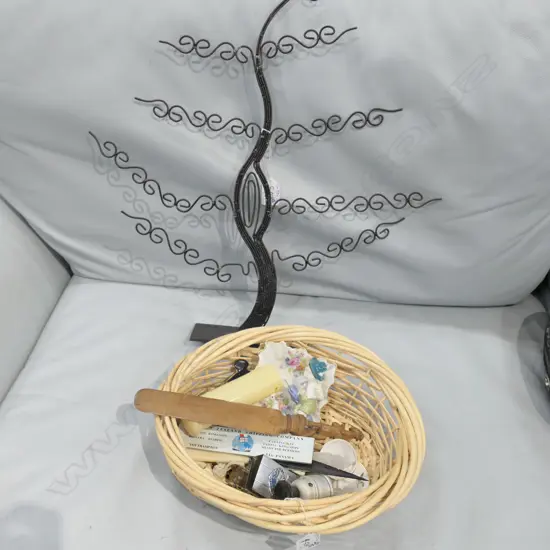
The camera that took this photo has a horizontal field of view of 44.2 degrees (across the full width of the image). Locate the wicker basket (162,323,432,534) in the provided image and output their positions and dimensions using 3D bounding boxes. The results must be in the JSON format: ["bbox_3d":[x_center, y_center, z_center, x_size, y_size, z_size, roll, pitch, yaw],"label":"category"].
[{"bbox_3d":[0.018,0.197,0.833,0.322,0.105,0.280,15,44,16],"label":"wicker basket"}]

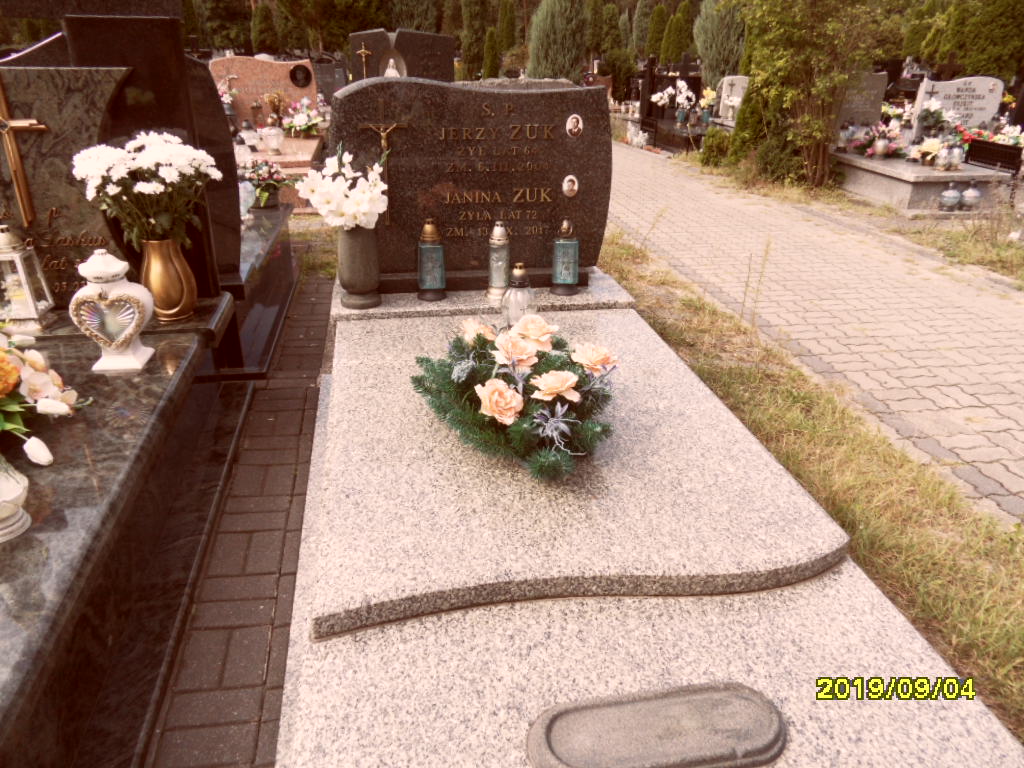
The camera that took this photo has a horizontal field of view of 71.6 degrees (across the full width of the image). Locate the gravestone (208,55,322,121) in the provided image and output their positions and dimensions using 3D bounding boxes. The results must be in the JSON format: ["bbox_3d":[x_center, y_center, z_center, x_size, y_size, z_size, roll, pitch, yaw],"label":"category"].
[{"bbox_3d":[-2.522,-2.987,7.301,1.006,0.688,0.100,-4,27,-10],"label":"gravestone"}]

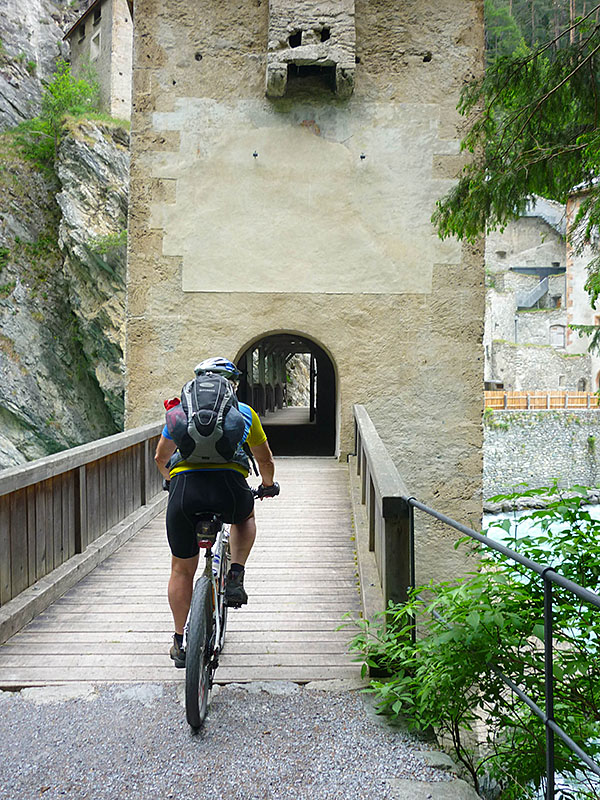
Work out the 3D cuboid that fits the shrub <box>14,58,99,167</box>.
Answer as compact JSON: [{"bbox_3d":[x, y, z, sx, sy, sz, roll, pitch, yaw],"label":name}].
[{"bbox_3d":[-10.855,-12.816,34.000,3.700,4.600,3.300,0,2,0],"label":"shrub"}]

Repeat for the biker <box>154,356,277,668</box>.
[{"bbox_3d":[-0.470,0.585,4.100,0.660,1.640,0.900,0,2,2],"label":"biker"}]

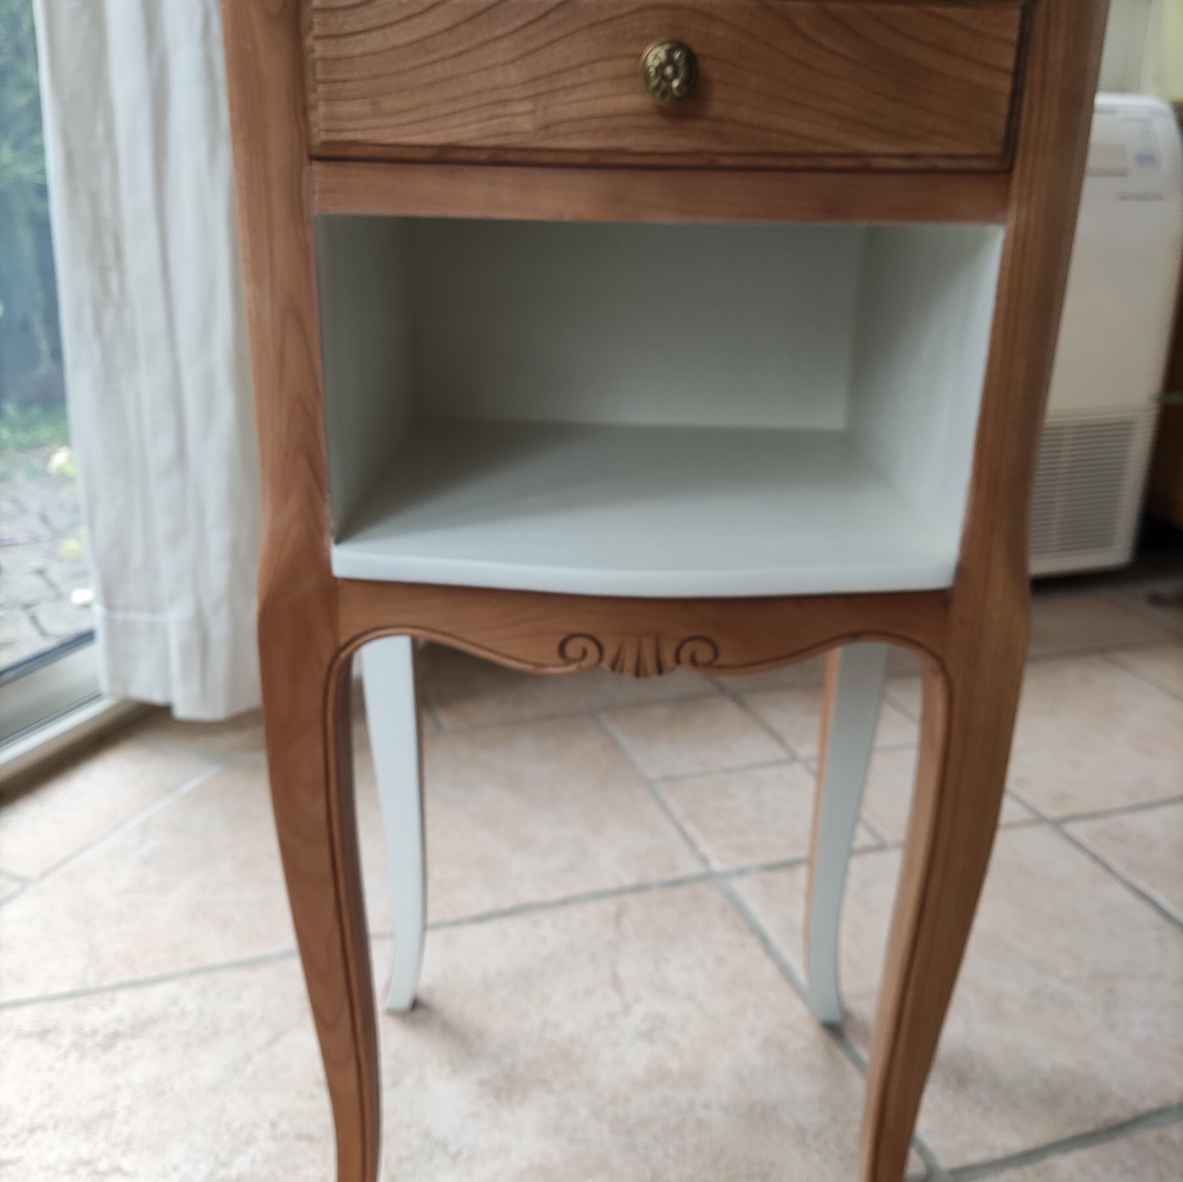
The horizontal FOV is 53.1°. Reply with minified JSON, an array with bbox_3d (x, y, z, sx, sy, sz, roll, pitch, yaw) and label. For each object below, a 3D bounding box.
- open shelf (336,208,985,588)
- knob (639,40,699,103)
[{"bbox_3d":[0.027,-0.116,0.602,0.276,0.153,0.254,1,22,0],"label":"open shelf"},{"bbox_3d":[0.028,-0.186,0.424,0.021,0.021,0.021,1,22,0],"label":"knob"}]

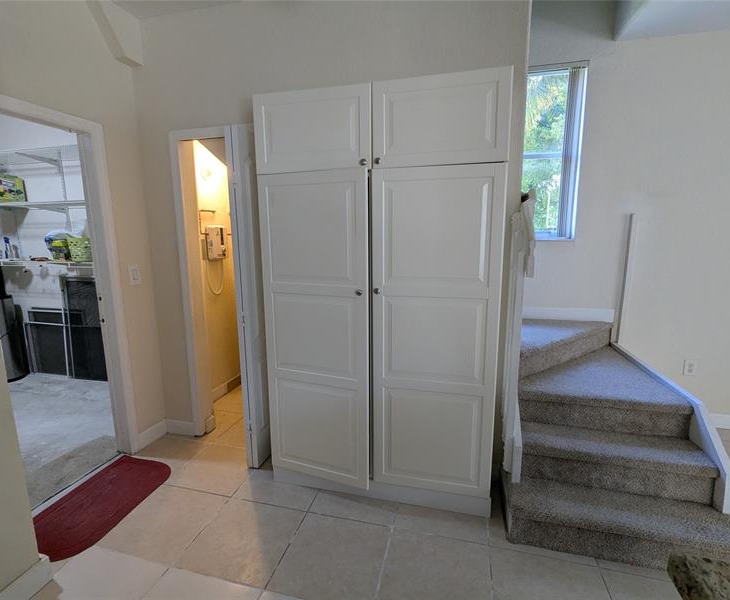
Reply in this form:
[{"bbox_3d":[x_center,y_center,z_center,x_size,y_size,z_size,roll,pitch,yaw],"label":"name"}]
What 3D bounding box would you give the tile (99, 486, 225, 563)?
[{"bbox_3d":[-1.024,1.137,1.899,0.453,0.010,0.453,2,10,14],"label":"tile"}]

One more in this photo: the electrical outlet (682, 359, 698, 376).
[{"bbox_3d":[2.445,0.511,2.776,0.077,0.120,0.010,2,10,14],"label":"electrical outlet"}]

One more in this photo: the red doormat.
[{"bbox_3d":[-1.455,1.104,2.045,0.475,0.010,0.760,2,10,14],"label":"red doormat"}]

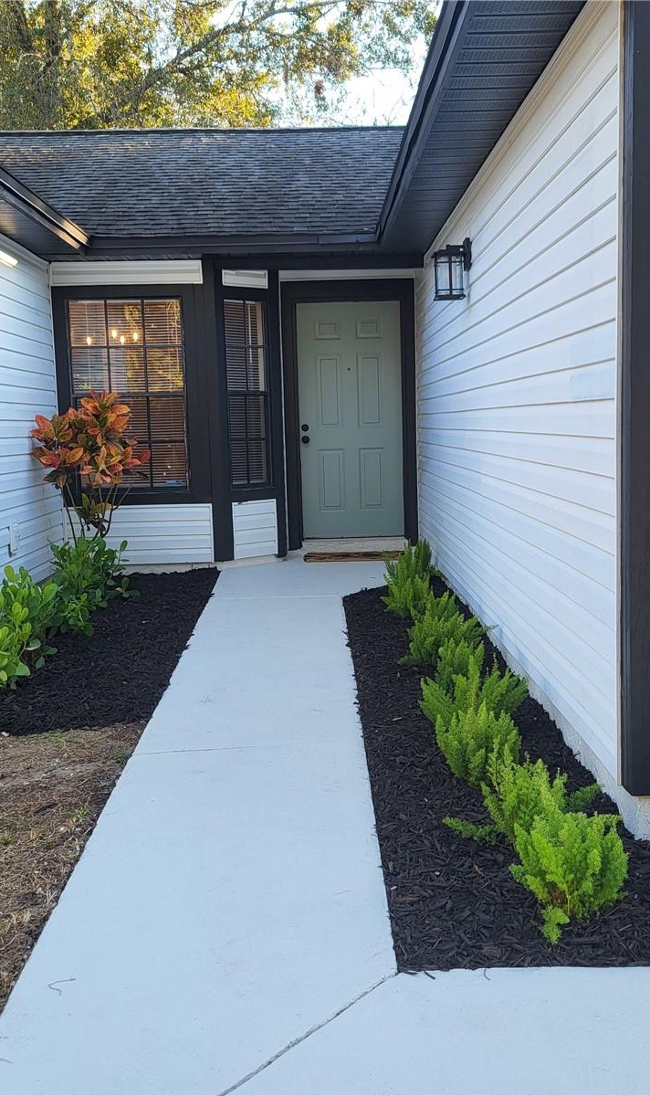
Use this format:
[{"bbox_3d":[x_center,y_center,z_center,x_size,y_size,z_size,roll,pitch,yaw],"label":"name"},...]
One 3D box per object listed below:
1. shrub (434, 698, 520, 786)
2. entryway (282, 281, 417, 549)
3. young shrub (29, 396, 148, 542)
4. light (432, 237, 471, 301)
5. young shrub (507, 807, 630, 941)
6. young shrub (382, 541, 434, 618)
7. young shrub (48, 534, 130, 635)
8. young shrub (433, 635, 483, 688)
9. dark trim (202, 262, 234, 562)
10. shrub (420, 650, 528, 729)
[{"bbox_3d":[0.542,0.667,3.904,0.309,0.273,0.310,-1,6,0],"label":"shrub"},{"bbox_3d":[0.218,-1.132,9.444,1.126,2.271,0.130,-1,6,0],"label":"entryway"},{"bbox_3d":[-1.614,-0.389,7.594,0.818,1.365,0.750,-2,7,0],"label":"young shrub"},{"bbox_3d":[0.684,-1.524,6.031,0.225,0.340,0.180,-2,7,0],"label":"light"},{"bbox_3d":[0.624,0.796,2.803,0.301,0.267,0.310,-2,7,0],"label":"young shrub"},{"bbox_3d":[0.516,0.173,6.847,0.328,0.440,0.420,-1,6,0],"label":"young shrub"},{"bbox_3d":[-1.452,0.187,6.734,0.497,0.537,0.520,-1,6,0],"label":"young shrub"},{"bbox_3d":[0.605,0.521,5.015,0.270,0.247,0.300,-1,6,0],"label":"young shrub"},{"bbox_3d":[-0.828,-1.048,8.546,0.148,2.316,0.090,-2,7,0],"label":"dark trim"},{"bbox_3d":[0.608,0.567,4.477,0.438,0.306,0.380,-1,6,0],"label":"shrub"}]

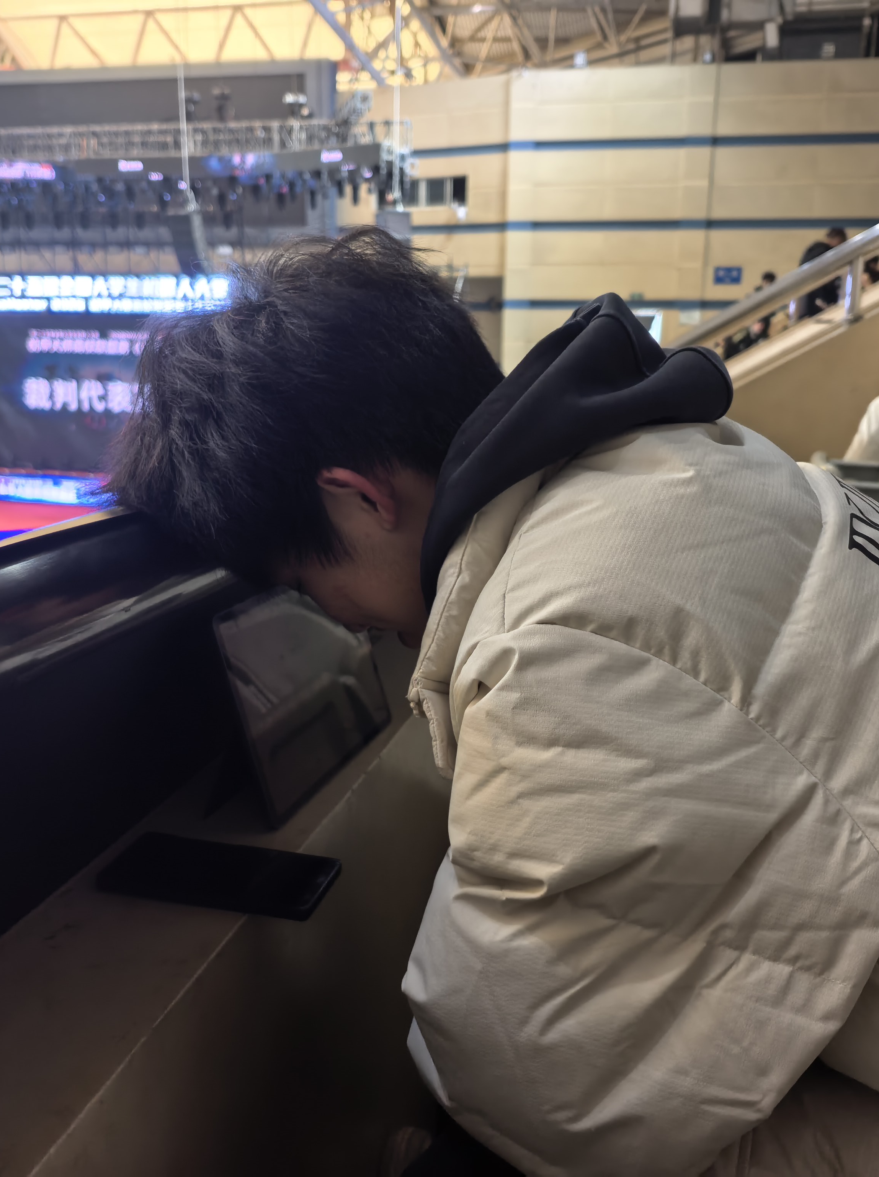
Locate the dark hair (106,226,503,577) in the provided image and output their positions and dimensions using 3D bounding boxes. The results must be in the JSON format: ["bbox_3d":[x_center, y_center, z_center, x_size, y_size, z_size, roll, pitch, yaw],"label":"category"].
[{"bbox_3d":[-0.102,-0.145,0.815,0.235,0.255,0.195,36,19,5],"label":"dark hair"}]

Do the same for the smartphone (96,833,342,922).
[{"bbox_3d":[-0.165,0.211,0.806,0.162,0.009,0.077,4,14,13],"label":"smartphone"}]

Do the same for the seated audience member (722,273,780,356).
[{"bbox_3d":[3.856,-3.308,13.500,0.750,1.200,0.500,0,14,-3],"label":"seated audience member"}]

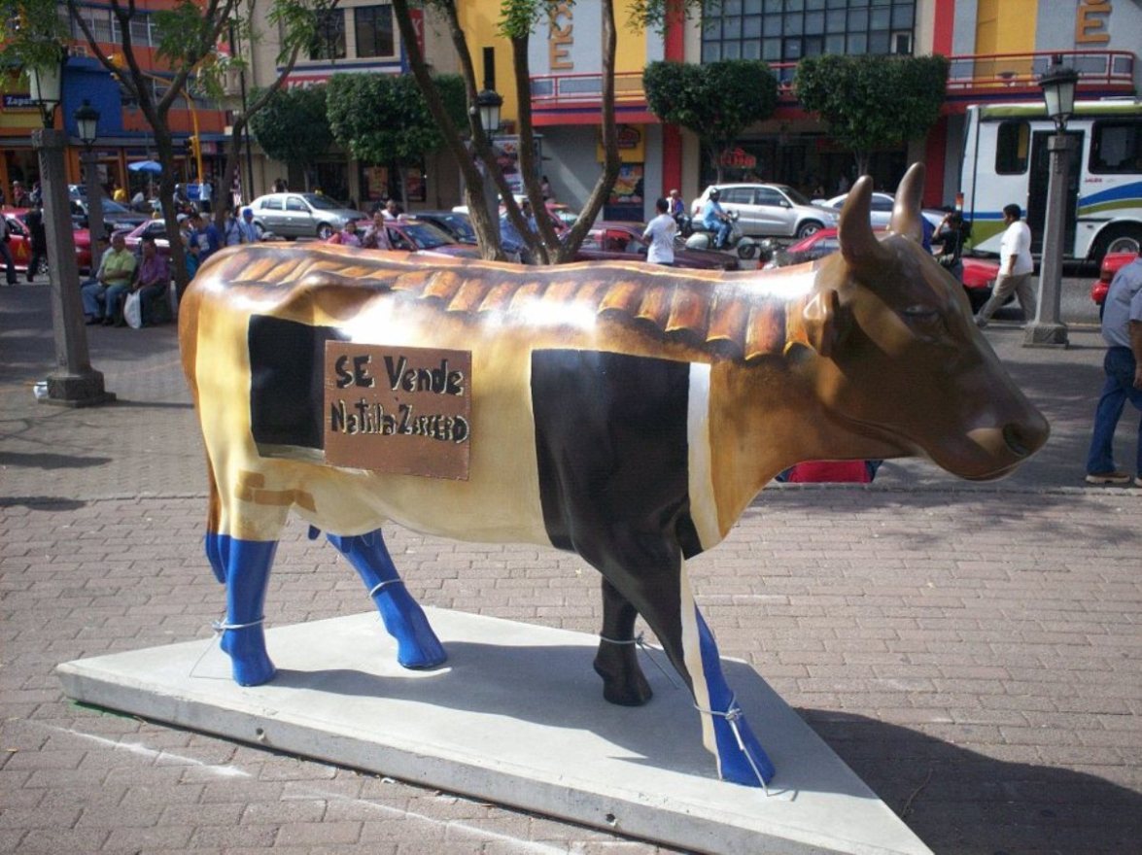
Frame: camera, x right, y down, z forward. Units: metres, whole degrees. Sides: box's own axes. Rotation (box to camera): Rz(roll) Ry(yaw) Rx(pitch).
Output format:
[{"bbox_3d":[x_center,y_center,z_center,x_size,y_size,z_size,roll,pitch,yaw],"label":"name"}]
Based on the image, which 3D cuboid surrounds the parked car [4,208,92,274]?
[{"bbox_3d":[-11.656,-3.856,25.045,4.200,1.400,1.670,2,12,15],"label":"parked car"}]

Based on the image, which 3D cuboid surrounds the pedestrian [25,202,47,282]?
[{"bbox_3d":[-10.733,-3.694,24.054,0.600,1.680,0.500,-3,13,-10],"label":"pedestrian"}]

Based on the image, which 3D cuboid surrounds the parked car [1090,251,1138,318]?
[{"bbox_3d":[10.236,-2.390,18.258,4.200,1.390,1.670,2,12,16],"label":"parked car"}]

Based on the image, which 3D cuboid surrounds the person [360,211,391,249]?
[{"bbox_3d":[-3.315,-2.919,20.489,0.500,1.620,0.340,1,14,6],"label":"person"}]

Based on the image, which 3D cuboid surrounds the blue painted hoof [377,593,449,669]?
[{"bbox_3d":[-0.478,0.598,3.556,0.185,0.205,0.120,5,15,22],"label":"blue painted hoof"}]

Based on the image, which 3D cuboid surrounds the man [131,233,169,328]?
[{"bbox_3d":[-6.008,-2.070,16.908,0.480,1.260,0.680,9,15,40],"label":"man"}]

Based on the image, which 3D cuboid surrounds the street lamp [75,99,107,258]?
[{"bbox_3d":[-8.662,-4.120,21.503,0.520,3.450,0.520,5,14,24],"label":"street lamp"}]

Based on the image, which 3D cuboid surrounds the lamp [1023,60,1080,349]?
[{"bbox_3d":[5.809,-2.729,14.362,0.530,3.450,0.530,2,13,10],"label":"lamp"}]

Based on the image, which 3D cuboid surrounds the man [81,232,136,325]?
[{"bbox_3d":[-6.547,-2.109,16.834,0.580,1.270,0.820,11,17,41],"label":"man"}]

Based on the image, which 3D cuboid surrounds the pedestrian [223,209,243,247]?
[{"bbox_3d":[-5.566,-2.824,19.647,0.400,1.620,0.480,2,13,10],"label":"pedestrian"}]

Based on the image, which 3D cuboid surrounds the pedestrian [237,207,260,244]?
[{"bbox_3d":[-5.573,-2.995,20.795,0.480,1.670,0.340,-12,18,-40],"label":"pedestrian"}]

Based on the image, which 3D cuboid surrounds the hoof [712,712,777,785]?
[{"bbox_3d":[0.413,0.752,2.814,0.140,0.160,0.110,5,13,26],"label":"hoof"}]

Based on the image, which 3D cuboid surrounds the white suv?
[{"bbox_3d":[5.327,-5.658,31.741,4.200,1.680,1.750,6,14,26],"label":"white suv"}]

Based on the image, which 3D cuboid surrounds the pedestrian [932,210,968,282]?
[{"bbox_3d":[5.575,-2.396,17.291,0.420,1.670,0.520,-10,14,-36],"label":"pedestrian"}]

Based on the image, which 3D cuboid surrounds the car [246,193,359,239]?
[{"bbox_3d":[-8.350,-6.659,37.171,4.120,1.420,1.640,3,12,18],"label":"car"}]

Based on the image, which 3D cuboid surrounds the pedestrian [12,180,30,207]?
[{"bbox_3d":[-21.179,-8.513,45.704,0.500,1.700,0.400,-8,14,-29],"label":"pedestrian"}]

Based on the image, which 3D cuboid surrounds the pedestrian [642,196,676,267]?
[{"bbox_3d":[1.269,-2.457,17.059,0.500,1.710,0.380,-8,13,-29],"label":"pedestrian"}]

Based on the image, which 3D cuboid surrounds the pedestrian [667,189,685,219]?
[{"bbox_3d":[3.104,-6.285,34.466,0.700,1.350,0.550,7,14,29],"label":"pedestrian"}]

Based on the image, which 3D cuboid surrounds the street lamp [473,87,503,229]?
[{"bbox_3d":[-1.317,-4.075,20.030,0.500,3.250,0.500,10,17,38],"label":"street lamp"}]

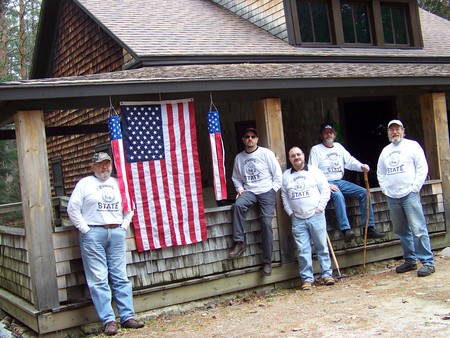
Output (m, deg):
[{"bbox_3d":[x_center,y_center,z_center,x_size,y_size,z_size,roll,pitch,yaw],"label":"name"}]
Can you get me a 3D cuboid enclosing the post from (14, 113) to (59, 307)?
[{"bbox_3d":[-1.881,0.421,6.393,0.210,1.990,0.210,-6,0,-30],"label":"post"}]

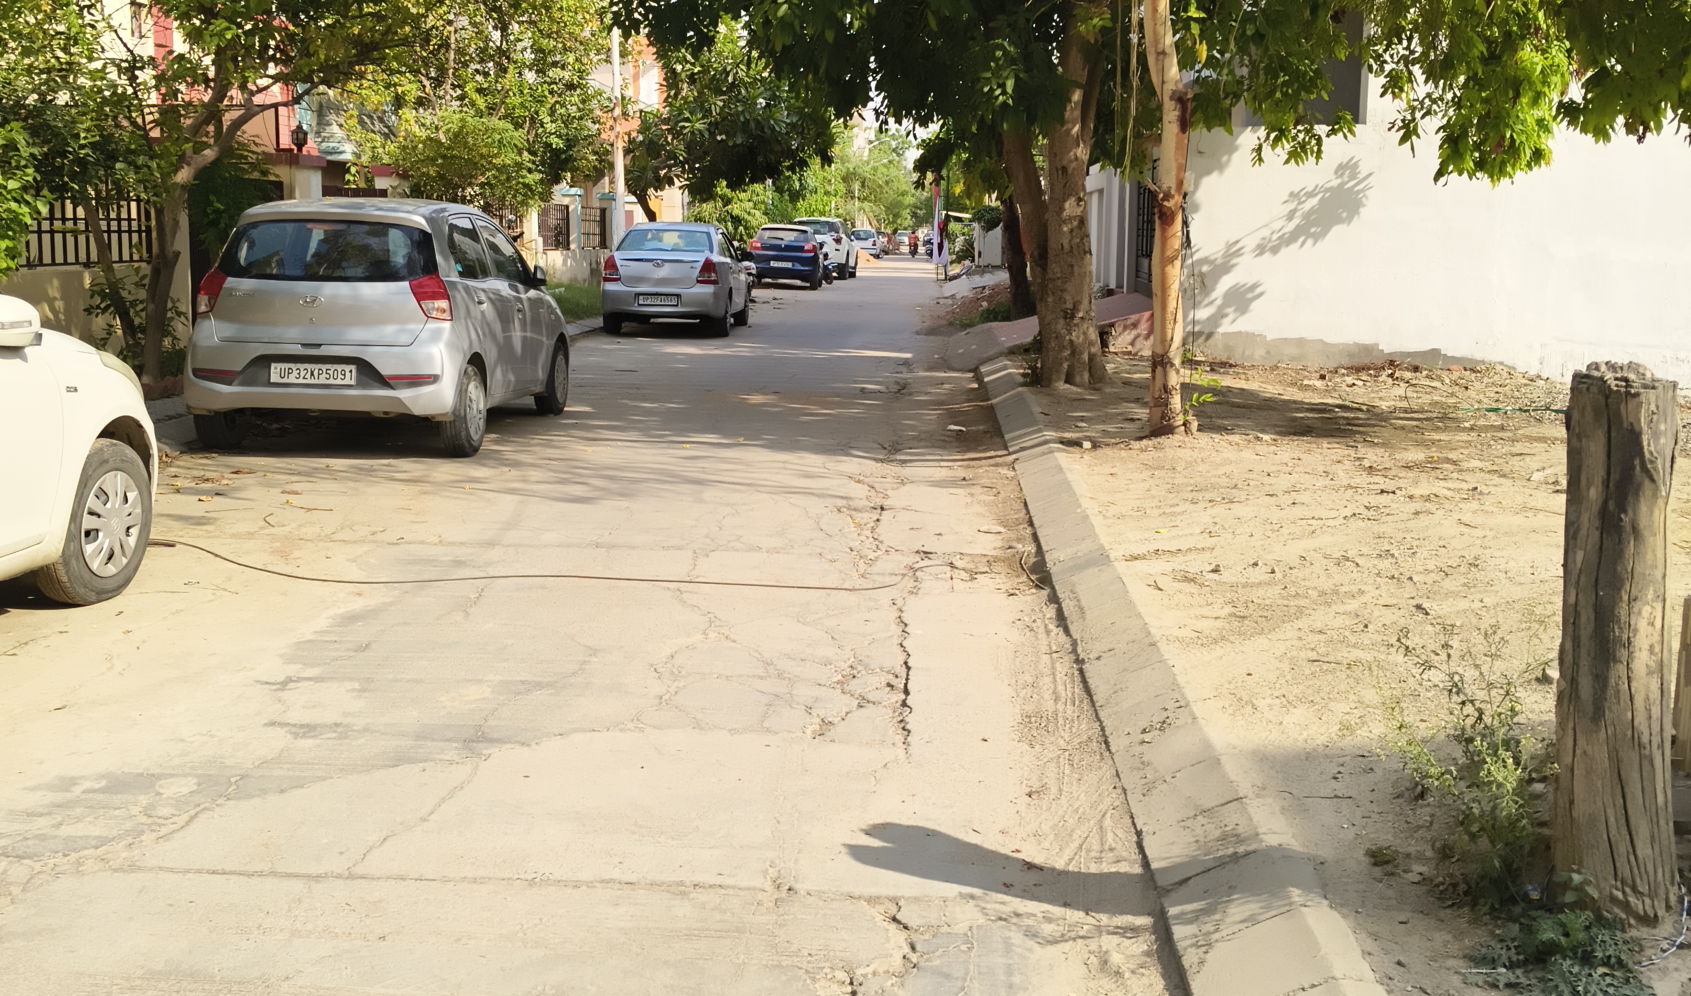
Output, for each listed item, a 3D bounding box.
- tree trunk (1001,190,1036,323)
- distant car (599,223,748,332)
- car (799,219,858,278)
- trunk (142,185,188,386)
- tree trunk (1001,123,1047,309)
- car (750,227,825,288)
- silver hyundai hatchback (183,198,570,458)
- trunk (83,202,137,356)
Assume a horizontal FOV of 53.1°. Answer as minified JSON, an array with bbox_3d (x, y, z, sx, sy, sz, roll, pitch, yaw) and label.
[{"bbox_3d":[2.438,-3.450,24.160,0.400,1.853,0.350,-3,9,1],"label":"tree trunk"},{"bbox_3d":[-2.329,-3.138,23.986,1.710,1.510,4.270,1,9,2],"label":"distant car"},{"bbox_3d":[-0.630,-7.082,48.161,1.820,1.660,4.350,1,9,4],"label":"car"},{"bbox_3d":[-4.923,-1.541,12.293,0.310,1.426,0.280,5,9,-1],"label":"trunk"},{"bbox_3d":[1.513,-2.354,14.184,0.330,1.540,0.300,-4,9,1],"label":"tree trunk"},{"bbox_3d":[-1.403,-6.020,42.211,1.750,1.510,3.990,1,9,2],"label":"car"},{"bbox_3d":[-2.960,-1.228,11.368,1.660,1.550,3.620,1,9,3],"label":"silver hyundai hatchback"},{"bbox_3d":[-5.455,-1.615,12.609,0.260,1.220,0.220,-6,9,1],"label":"trunk"}]

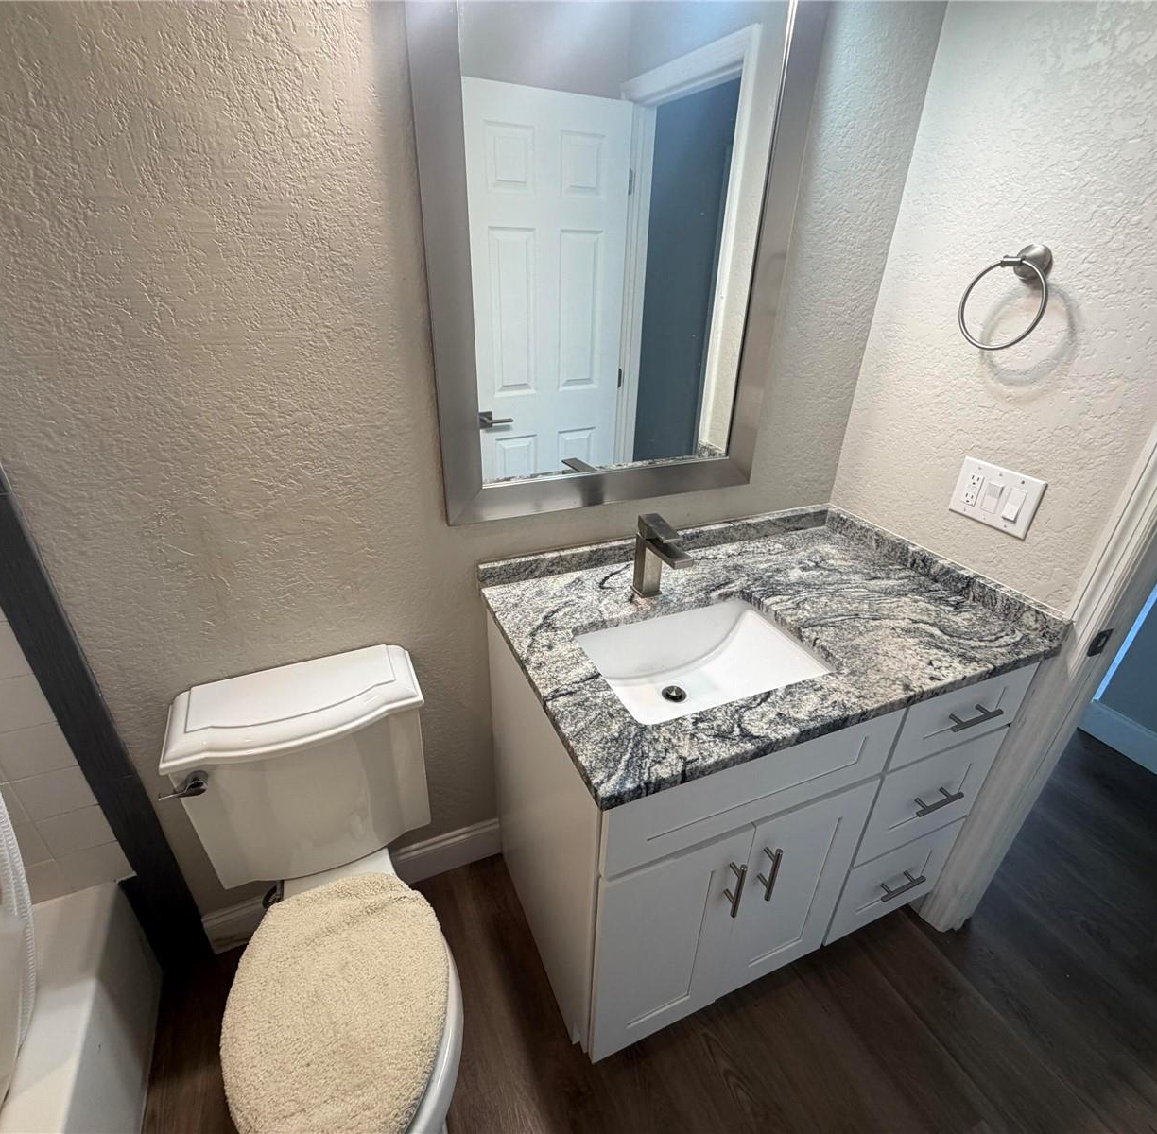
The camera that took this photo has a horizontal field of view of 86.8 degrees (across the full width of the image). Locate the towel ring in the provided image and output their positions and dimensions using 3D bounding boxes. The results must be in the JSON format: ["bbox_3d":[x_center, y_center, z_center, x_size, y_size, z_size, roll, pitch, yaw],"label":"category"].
[{"bbox_3d":[0.810,-0.499,1.140,0.067,0.179,0.156,-10,30,-21],"label":"towel ring"}]

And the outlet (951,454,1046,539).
[{"bbox_3d":[0.859,-0.143,1.262,0.011,0.121,0.170,-10,30,-21],"label":"outlet"}]

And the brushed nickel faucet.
[{"bbox_3d":[0.174,-0.002,1.264,0.052,0.175,0.154,-10,30,-21],"label":"brushed nickel faucet"}]

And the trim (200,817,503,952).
[{"bbox_3d":[-0.555,0.825,1.605,0.730,0.135,0.014,-10,30,-21],"label":"trim"}]

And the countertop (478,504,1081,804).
[{"bbox_3d":[0.364,0.083,1.266,0.993,0.071,0.639,-10,30,-21],"label":"countertop"}]

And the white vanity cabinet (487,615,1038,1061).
[{"bbox_3d":[0.330,0.503,1.469,0.922,0.863,0.650,-10,30,-21],"label":"white vanity cabinet"}]

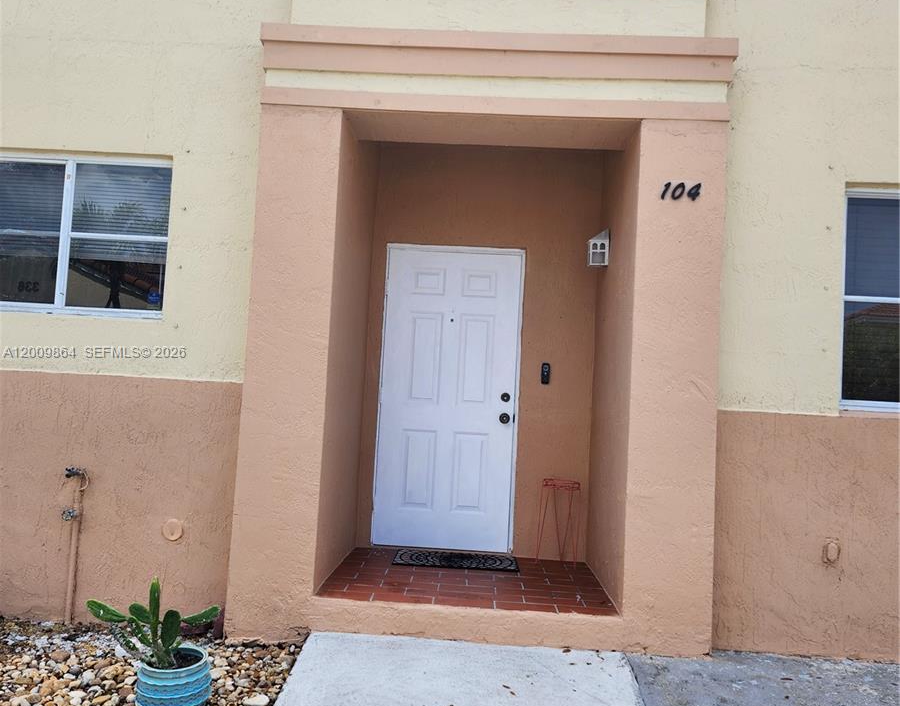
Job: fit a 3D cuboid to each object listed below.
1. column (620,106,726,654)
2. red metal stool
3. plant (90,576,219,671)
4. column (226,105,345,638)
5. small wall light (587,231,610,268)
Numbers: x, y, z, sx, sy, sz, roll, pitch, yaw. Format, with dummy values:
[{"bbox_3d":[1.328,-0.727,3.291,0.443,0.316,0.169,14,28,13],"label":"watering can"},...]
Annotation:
[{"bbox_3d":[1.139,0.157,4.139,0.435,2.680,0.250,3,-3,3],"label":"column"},{"bbox_3d":[0.710,1.105,5.191,0.265,0.535,0.265,3,-3,3],"label":"red metal stool"},{"bbox_3d":[-1.214,1.084,3.262,0.560,0.335,0.360,3,-3,3],"label":"plant"},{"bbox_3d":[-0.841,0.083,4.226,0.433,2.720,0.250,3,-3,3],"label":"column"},{"bbox_3d":[0.940,-0.664,5.036,0.120,0.235,0.125,3,-3,3],"label":"small wall light"}]

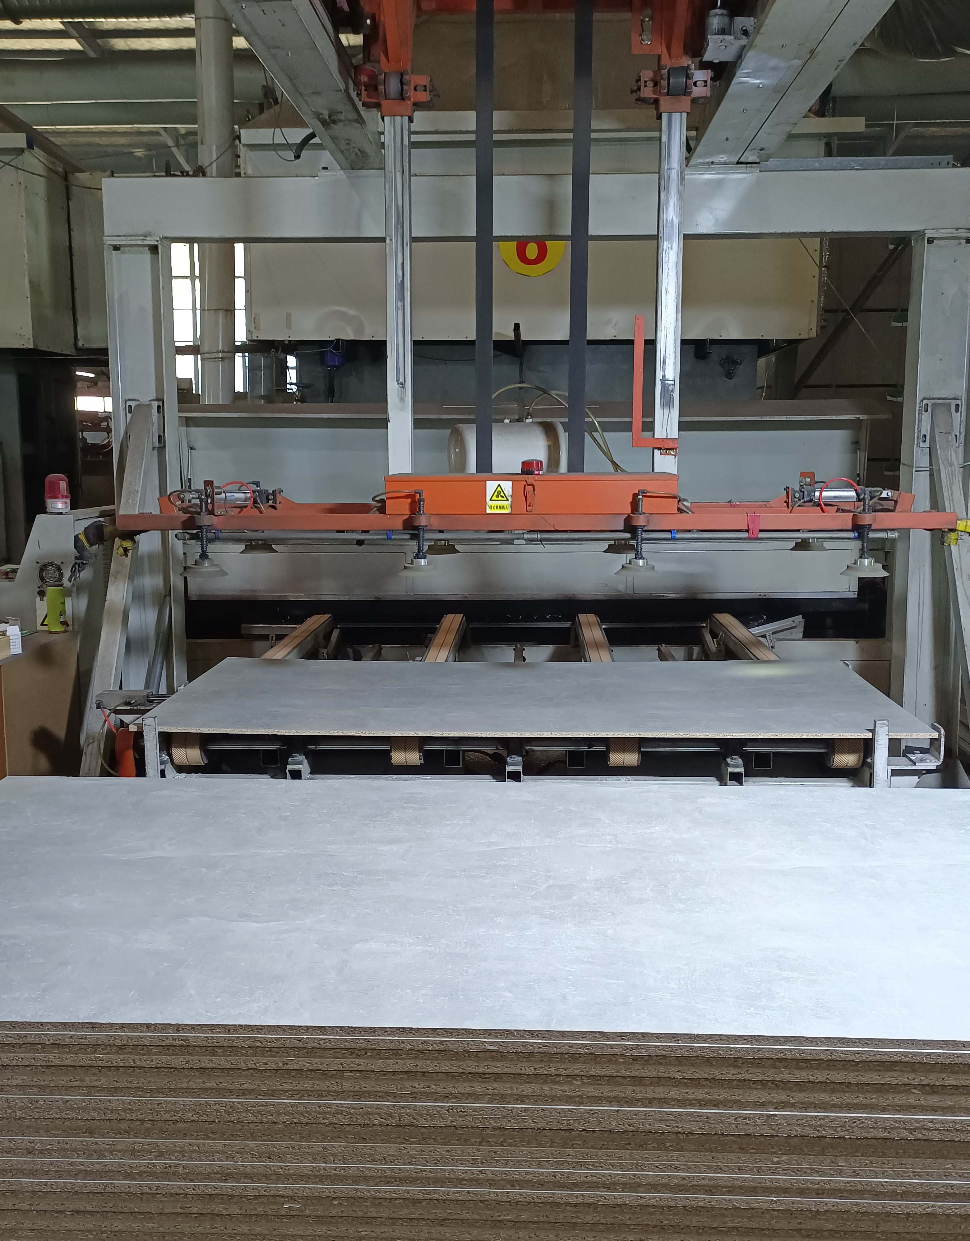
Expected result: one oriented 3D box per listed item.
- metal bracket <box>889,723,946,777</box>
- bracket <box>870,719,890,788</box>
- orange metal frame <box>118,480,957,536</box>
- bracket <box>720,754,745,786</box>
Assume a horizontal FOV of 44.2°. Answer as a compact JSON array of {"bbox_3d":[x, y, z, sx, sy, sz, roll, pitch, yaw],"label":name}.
[{"bbox_3d":[1.300,0.388,3.634,0.152,0.145,0.120,0,9,3],"label":"metal bracket"},{"bbox_3d":[1.179,0.413,3.578,0.050,0.233,0.050,0,9,3],"label":"bracket"},{"bbox_3d":[0.154,-0.393,3.963,2.535,0.145,0.720,0,9,3],"label":"orange metal frame"},{"bbox_3d":[0.750,0.443,3.617,0.051,0.093,0.120,0,9,3],"label":"bracket"}]

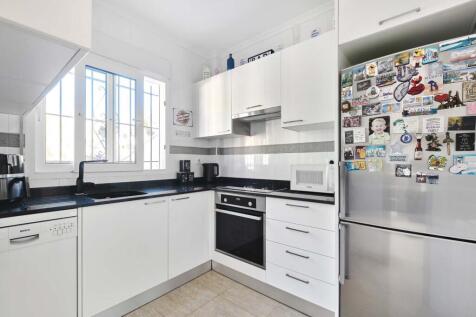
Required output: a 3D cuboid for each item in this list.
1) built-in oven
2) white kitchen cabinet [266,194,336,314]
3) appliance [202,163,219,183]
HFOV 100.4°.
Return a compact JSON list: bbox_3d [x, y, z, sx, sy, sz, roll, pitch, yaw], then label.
[{"bbox_3d":[0.172,0.627,2.028,0.595,0.595,0.570,-1,-1,40],"label":"built-in oven"},{"bbox_3d":[0.623,0.669,1.660,0.550,0.700,0.580,-1,-1,40],"label":"white kitchen cabinet"},{"bbox_3d":[-0.357,0.191,2.620,0.225,0.245,0.155,0,-1,-8],"label":"appliance"}]

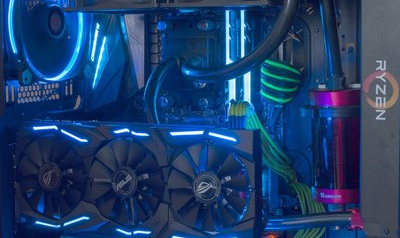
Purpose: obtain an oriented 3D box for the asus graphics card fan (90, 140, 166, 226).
[{"bbox_3d":[-0.077,0.065,0.857,0.091,0.091,0.018,1,1,28],"label":"asus graphics card fan"}]

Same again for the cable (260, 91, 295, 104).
[{"bbox_3d":[0.086,-0.024,0.922,0.032,0.013,0.025,1,3,29],"label":"cable"}]

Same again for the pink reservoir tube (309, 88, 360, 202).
[{"bbox_3d":[0.142,0.029,0.840,0.063,0.114,0.063,1,3,29],"label":"pink reservoir tube"}]

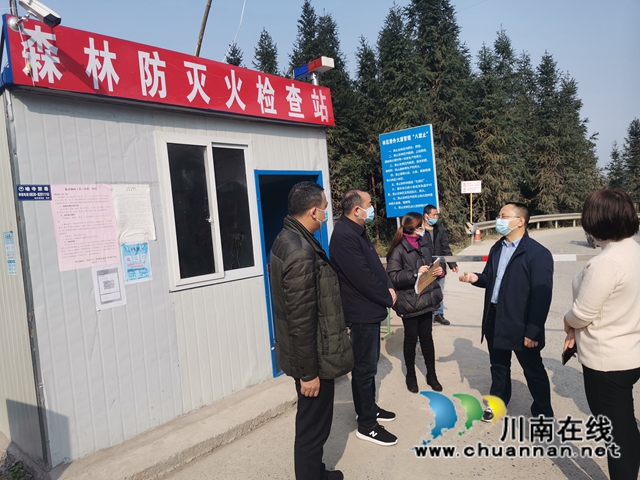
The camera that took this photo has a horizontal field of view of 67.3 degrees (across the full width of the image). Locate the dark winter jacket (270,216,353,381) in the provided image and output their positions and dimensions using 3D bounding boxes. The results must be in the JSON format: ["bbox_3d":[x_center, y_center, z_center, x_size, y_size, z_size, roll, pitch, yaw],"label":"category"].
[{"bbox_3d":[-0.058,0.296,2.520,0.360,0.790,0.520,-5,3,-15],"label":"dark winter jacket"}]

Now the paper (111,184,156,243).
[{"bbox_3d":[-1.415,-0.205,3.686,0.008,0.435,0.296,-2,4,42],"label":"paper"}]

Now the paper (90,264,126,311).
[{"bbox_3d":[-1.539,0.338,3.527,0.008,0.319,0.221,-2,4,42],"label":"paper"}]

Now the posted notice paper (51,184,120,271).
[{"bbox_3d":[-1.654,-0.095,3.419,0.008,0.593,0.417,-2,4,42],"label":"posted notice paper"}]

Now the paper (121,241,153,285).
[{"bbox_3d":[-1.400,0.176,3.688,0.008,0.300,0.210,-2,4,42],"label":"paper"}]

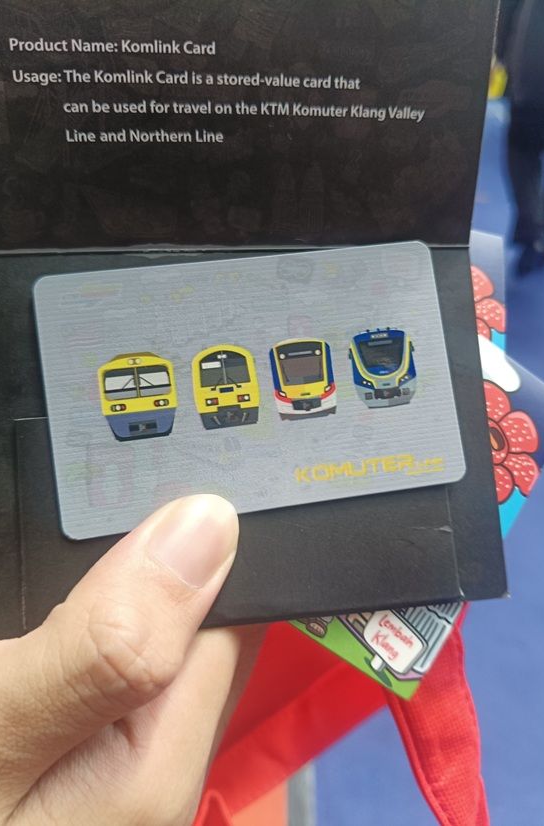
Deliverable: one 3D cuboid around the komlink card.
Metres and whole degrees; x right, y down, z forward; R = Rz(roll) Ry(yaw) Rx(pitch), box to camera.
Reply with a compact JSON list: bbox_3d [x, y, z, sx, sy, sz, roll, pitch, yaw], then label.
[{"bbox_3d":[-0.003,-0.007,0.131,0.086,0.001,0.054,-8,86,-9],"label":"komlink card"}]

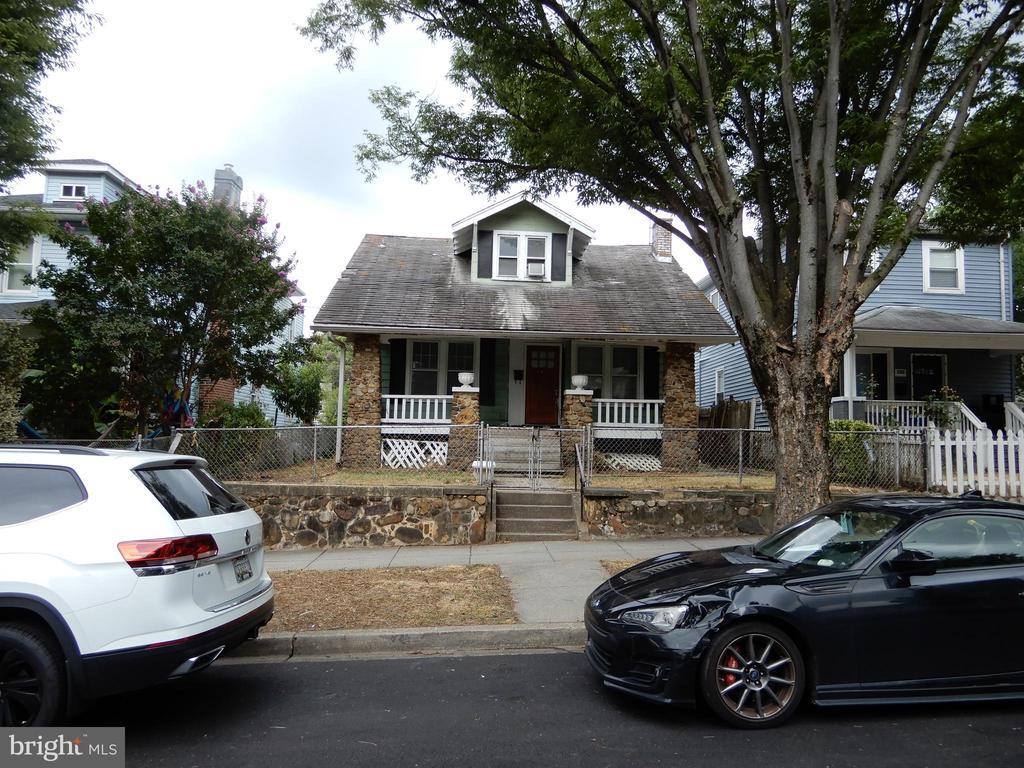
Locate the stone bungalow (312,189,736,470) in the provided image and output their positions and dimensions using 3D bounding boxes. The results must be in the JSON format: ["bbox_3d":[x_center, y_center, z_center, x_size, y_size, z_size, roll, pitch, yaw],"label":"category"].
[{"bbox_3d":[0.031,-0.967,21.305,9.100,6.850,12.000,2,-5,-3],"label":"stone bungalow"}]

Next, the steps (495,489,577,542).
[{"bbox_3d":[0.331,2.030,10.959,1.205,0.660,1.150,2,-5,-3],"label":"steps"}]

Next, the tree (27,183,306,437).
[{"bbox_3d":[-6.593,-1.024,13.549,5.200,5.810,5.000,2,-5,-3],"label":"tree"}]

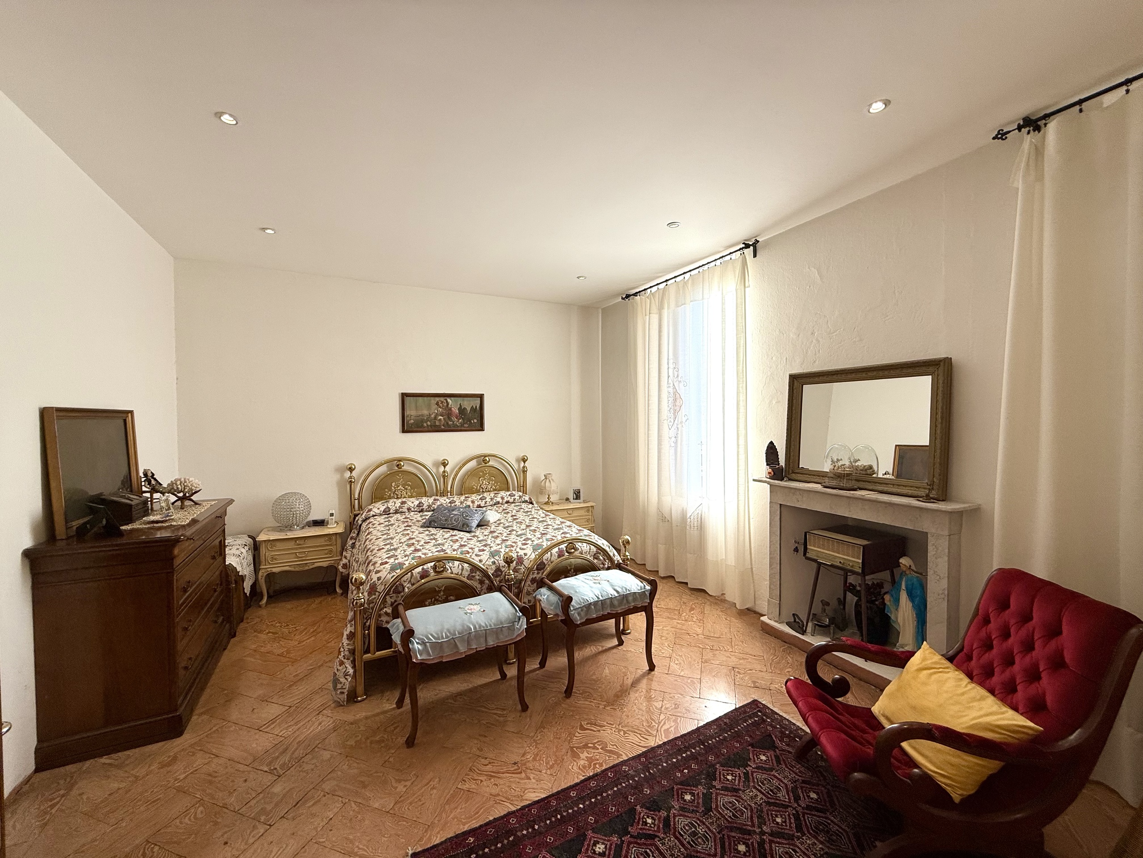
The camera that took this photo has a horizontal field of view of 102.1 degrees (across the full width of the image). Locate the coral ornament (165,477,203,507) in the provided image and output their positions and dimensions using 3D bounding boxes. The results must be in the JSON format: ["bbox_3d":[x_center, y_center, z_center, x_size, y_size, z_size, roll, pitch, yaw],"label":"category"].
[{"bbox_3d":[-2.424,0.390,2.891,0.170,0.185,0.150,-1,2,-15],"label":"coral ornament"}]

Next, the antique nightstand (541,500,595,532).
[{"bbox_3d":[-0.080,1.091,5.143,0.607,0.539,0.407,-1,2,-27],"label":"antique nightstand"}]

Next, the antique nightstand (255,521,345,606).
[{"bbox_3d":[-2.292,1.128,3.978,0.619,0.539,0.466,-1,2,-27],"label":"antique nightstand"}]

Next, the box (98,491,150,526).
[{"bbox_3d":[-2.444,0.424,2.542,0.140,0.137,0.250,-1,2,-26],"label":"box"}]

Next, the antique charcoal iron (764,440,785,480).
[{"bbox_3d":[1.451,0.217,3.279,0.110,0.280,0.175,0,1,-6],"label":"antique charcoal iron"}]

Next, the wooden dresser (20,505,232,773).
[{"bbox_3d":[-2.298,0.977,2.558,0.540,0.960,1.090,-1,2,-26],"label":"wooden dresser"}]

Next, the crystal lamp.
[{"bbox_3d":[-2.382,0.705,3.953,0.296,0.321,0.296,-1,2,-27],"label":"crystal lamp"}]

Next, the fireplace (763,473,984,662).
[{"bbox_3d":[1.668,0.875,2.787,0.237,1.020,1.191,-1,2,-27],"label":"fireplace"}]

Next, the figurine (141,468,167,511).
[{"bbox_3d":[-2.541,0.364,2.808,0.110,0.250,0.120,0,2,15],"label":"figurine"}]

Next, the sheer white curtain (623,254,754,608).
[{"bbox_3d":[0.946,0.013,4.166,0.141,2.686,1.613,-1,2,-27],"label":"sheer white curtain"}]

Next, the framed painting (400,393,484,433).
[{"bbox_3d":[-1.299,-0.162,4.731,0.827,0.392,0.033,-1,2,-27],"label":"framed painting"}]

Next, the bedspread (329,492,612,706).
[{"bbox_3d":[-0.819,1.038,3.734,1.930,0.740,2.020,-1,2,-26],"label":"bedspread"}]

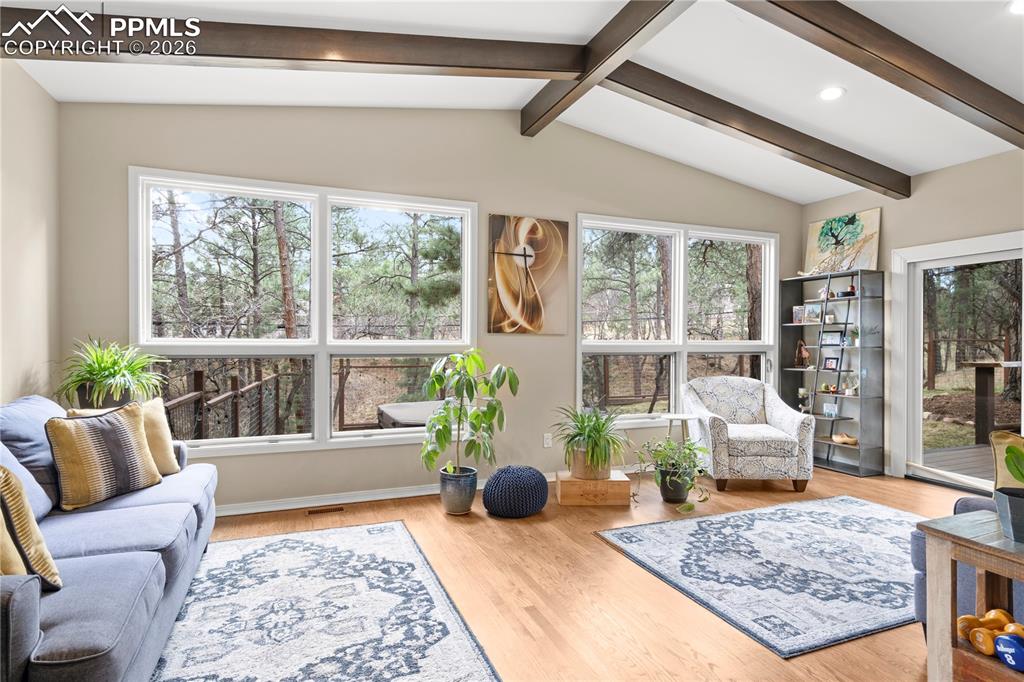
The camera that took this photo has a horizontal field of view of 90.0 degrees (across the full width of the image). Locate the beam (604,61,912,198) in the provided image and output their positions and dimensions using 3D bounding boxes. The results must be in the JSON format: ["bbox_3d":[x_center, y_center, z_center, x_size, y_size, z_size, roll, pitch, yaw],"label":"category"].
[{"bbox_3d":[2.073,-1.599,4.057,3.260,0.180,0.110,9,-3,-22],"label":"beam"}]

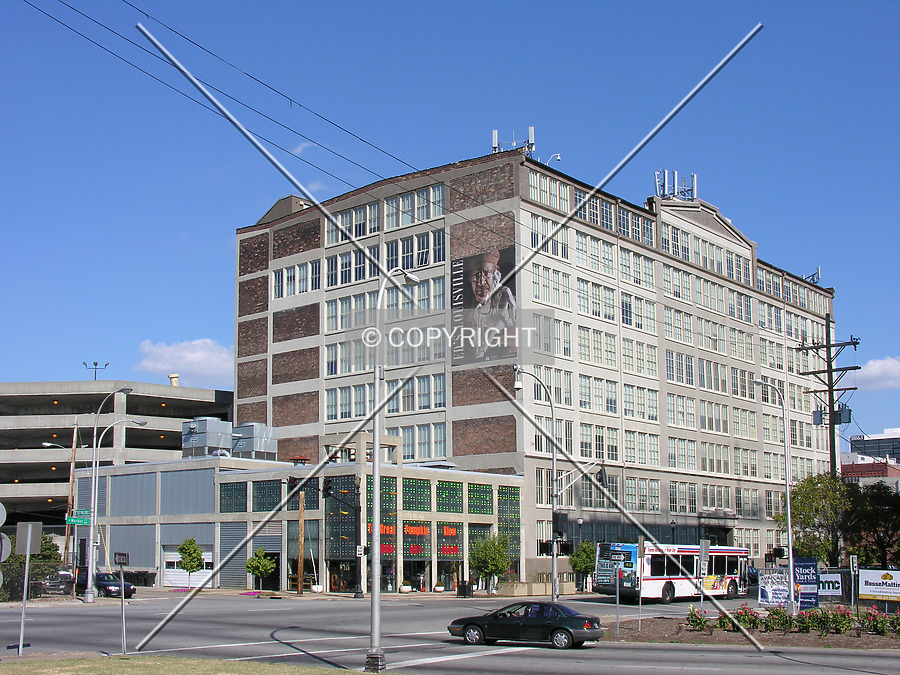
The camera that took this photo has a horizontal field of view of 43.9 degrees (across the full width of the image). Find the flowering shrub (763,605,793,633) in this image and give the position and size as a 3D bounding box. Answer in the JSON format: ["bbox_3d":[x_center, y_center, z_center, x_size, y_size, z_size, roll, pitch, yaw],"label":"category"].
[{"bbox_3d":[10.692,9.158,36.500,0.980,0.920,0.980,0,-10,0],"label":"flowering shrub"}]

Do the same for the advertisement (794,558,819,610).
[{"bbox_3d":[16.263,11.245,51.000,1.220,2.400,0.120,1,-10,-5],"label":"advertisement"}]

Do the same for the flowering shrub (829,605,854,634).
[{"bbox_3d":[12.554,9.050,35.850,0.792,0.919,0.792,0,-11,0],"label":"flowering shrub"}]

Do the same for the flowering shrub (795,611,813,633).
[{"bbox_3d":[11.557,9.256,36.500,0.620,0.730,0.620,0,-10,0],"label":"flowering shrub"}]

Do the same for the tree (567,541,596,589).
[{"bbox_3d":[8.361,14.236,69.500,2.100,3.200,2.100,0,-10,0],"label":"tree"}]

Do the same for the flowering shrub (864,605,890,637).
[{"bbox_3d":[13.574,9.018,35.500,0.830,0.920,0.830,0,-10,0],"label":"flowering shrub"}]

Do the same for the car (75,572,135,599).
[{"bbox_3d":[-19.517,14.000,63.280,4.500,1.420,1.760,-10,-15,44],"label":"car"}]

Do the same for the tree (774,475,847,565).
[{"bbox_3d":[19.478,10.638,60.089,3.909,6.732,3.909,0,-11,0],"label":"tree"}]

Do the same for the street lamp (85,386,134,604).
[{"bbox_3d":[-17.220,7.964,57.176,2.200,10.870,0.500,9,-13,-39],"label":"street lamp"}]

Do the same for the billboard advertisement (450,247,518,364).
[{"bbox_3d":[2.658,-2.362,88.722,6.605,8.837,0.120,-9,-14,39],"label":"billboard advertisement"}]

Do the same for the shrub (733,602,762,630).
[{"bbox_3d":[8.749,8.232,32.963,0.882,0.829,0.882,-3,-11,14],"label":"shrub"}]

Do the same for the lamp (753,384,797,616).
[{"bbox_3d":[13.804,6.728,47.930,1.800,10.080,0.500,-7,-13,36],"label":"lamp"}]

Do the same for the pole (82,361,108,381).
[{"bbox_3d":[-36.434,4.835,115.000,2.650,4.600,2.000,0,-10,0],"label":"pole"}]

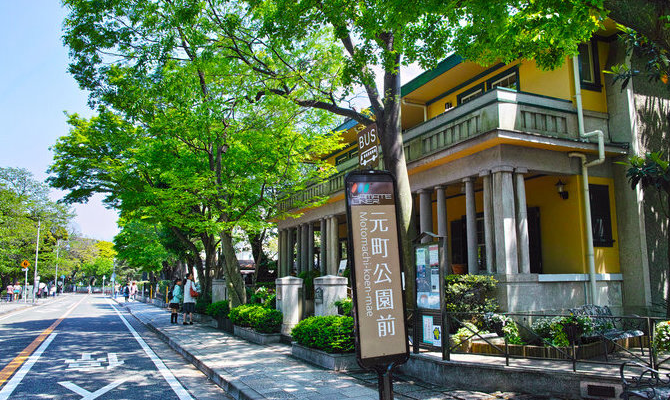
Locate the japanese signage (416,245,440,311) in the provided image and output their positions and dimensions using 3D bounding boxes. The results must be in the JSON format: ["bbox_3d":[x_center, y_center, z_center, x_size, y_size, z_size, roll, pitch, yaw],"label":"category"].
[{"bbox_3d":[1.443,1.189,8.063,0.080,0.980,0.550,3,-9,-24],"label":"japanese signage"}]

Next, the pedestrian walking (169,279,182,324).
[{"bbox_3d":[-5.061,3.214,16.605,0.420,1.430,0.460,2,-9,-15],"label":"pedestrian walking"}]

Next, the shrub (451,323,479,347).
[{"bbox_3d":[2.183,2.285,8.806,0.440,0.390,0.440,-4,-9,24],"label":"shrub"}]

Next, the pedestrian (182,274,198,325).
[{"bbox_3d":[-4.541,3.133,16.415,0.420,1.640,0.500,6,-11,-35],"label":"pedestrian"}]

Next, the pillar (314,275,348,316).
[{"bbox_3d":[-0.071,2.298,10.878,0.560,1.520,0.560,3,-9,-24],"label":"pillar"}]

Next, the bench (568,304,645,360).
[{"bbox_3d":[4.198,2.008,7.998,1.080,0.750,0.560,3,-9,-24],"label":"bench"}]

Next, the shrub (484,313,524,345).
[{"bbox_3d":[2.357,1.800,7.262,0.480,0.410,0.420,-6,-10,34],"label":"shrub"}]

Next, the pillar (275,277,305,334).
[{"bbox_3d":[-1.164,2.697,13.447,0.560,1.520,0.560,3,-9,-24],"label":"pillar"}]

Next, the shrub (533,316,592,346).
[{"bbox_3d":[2.915,1.692,6.722,0.700,0.390,0.420,-6,-10,34],"label":"shrub"}]

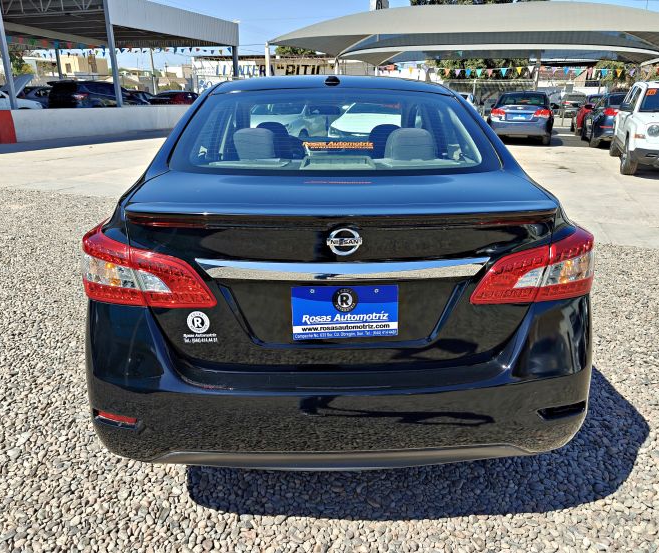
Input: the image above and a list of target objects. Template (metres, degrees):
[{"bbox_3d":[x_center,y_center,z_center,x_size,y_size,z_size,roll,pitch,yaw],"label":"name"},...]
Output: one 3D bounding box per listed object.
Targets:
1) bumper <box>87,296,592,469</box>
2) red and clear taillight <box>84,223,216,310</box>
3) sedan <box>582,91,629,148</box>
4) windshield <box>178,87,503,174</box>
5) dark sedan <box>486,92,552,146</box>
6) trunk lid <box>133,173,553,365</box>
[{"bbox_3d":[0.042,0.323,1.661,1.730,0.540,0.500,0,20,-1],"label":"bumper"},{"bbox_3d":[-0.577,-0.049,1.589,0.475,0.245,0.350,0,20,-1],"label":"red and clear taillight"},{"bbox_3d":[8.740,-4.726,14.628,1.800,1.470,4.450,7,22,19],"label":"sedan"},{"bbox_3d":[0.023,-0.654,2.163,1.360,0.110,0.600,0,51,-1],"label":"windshield"},{"bbox_3d":[6.063,-4.998,15.368,1.820,1.470,4.580,8,22,21],"label":"dark sedan"},{"bbox_3d":[0.038,-0.077,1.705,1.340,0.500,0.700,0,20,-1],"label":"trunk lid"}]

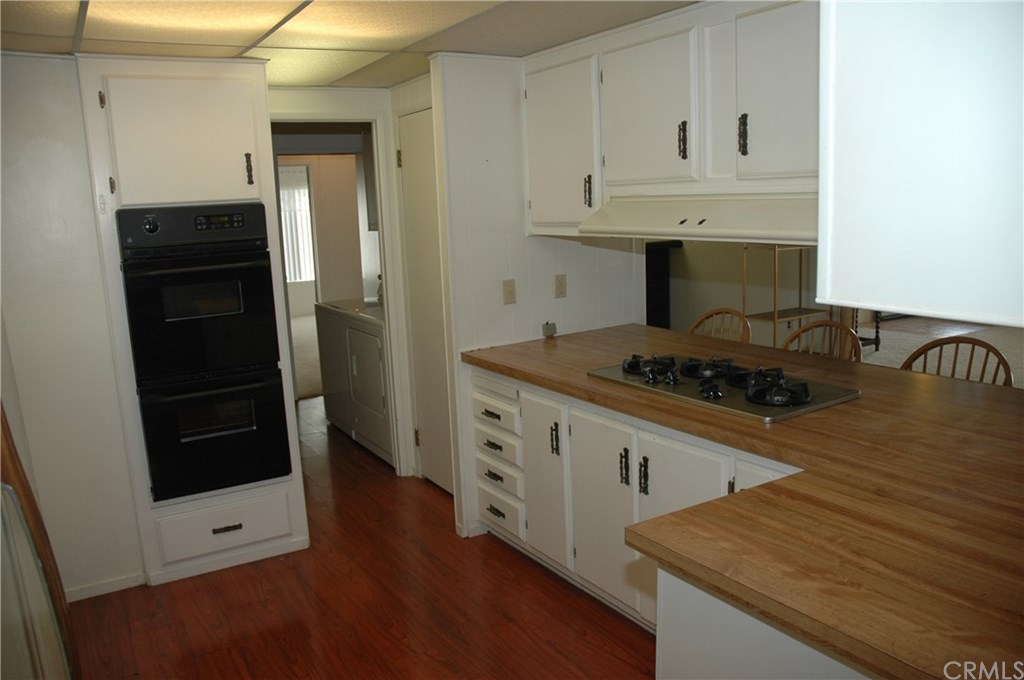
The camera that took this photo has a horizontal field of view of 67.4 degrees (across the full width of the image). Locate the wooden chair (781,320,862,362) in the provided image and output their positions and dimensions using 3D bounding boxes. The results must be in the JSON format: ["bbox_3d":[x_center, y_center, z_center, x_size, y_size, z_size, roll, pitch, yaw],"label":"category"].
[{"bbox_3d":[1.202,0.447,3.374,0.480,1.030,0.440,-8,11,-31],"label":"wooden chair"}]

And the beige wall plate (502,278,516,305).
[{"bbox_3d":[-0.008,-0.228,3.668,0.072,0.116,0.008,-9,12,-32],"label":"beige wall plate"}]

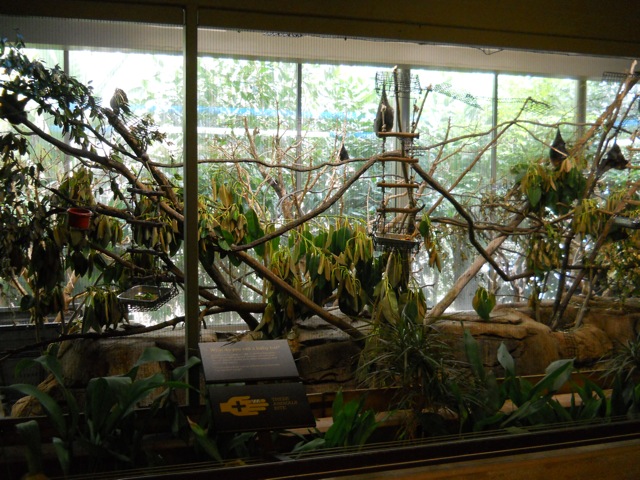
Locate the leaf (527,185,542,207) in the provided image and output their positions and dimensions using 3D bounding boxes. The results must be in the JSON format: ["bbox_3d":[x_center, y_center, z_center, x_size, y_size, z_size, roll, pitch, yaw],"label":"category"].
[{"bbox_3d":[1.411,-0.293,4.500,0.100,0.143,0.040,1,3,11],"label":"leaf"}]

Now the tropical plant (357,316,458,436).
[{"bbox_3d":[0.352,0.547,2.720,0.390,0.490,0.380,0,3,-6],"label":"tropical plant"}]

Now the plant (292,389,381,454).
[{"bbox_3d":[0.061,0.676,2.520,0.310,0.260,0.270,0,3,-6],"label":"plant"}]

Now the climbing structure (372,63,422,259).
[{"bbox_3d":[0.465,-0.470,4.100,0.310,1.100,0.270,-1,3,-16],"label":"climbing structure"}]

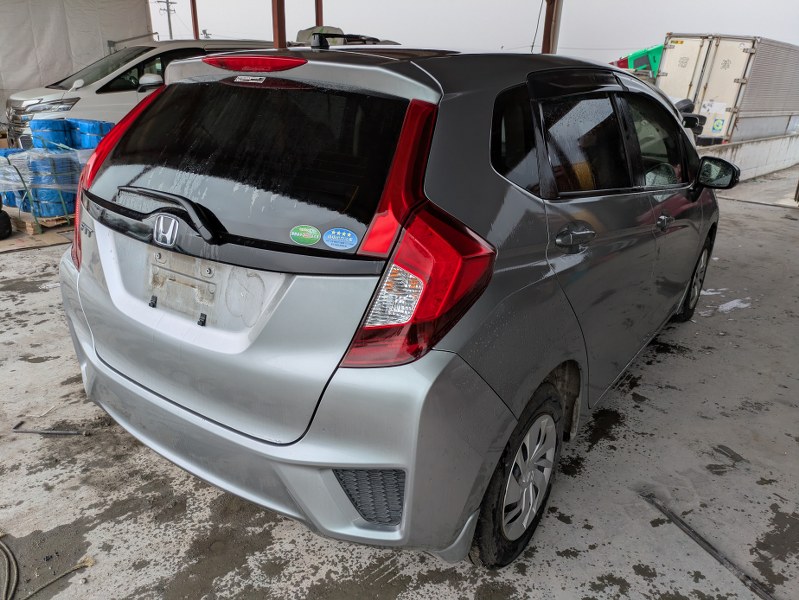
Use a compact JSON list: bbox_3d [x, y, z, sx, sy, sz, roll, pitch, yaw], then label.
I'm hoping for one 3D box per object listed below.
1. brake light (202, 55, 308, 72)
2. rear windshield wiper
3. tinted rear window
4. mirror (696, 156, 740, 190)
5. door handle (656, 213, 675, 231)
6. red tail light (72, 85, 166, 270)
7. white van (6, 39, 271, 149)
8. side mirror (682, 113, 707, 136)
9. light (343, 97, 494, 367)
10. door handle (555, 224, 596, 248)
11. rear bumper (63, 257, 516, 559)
[{"bbox_3d":[-0.391,-0.627,1.535,0.405,0.050,0.045,15,24,33],"label":"brake light"},{"bbox_3d":[-0.616,-0.231,1.502,0.440,0.110,0.075,15,24,33],"label":"rear windshield wiper"},{"bbox_3d":[-0.447,-0.399,1.547,1.120,0.440,0.090,15,-13,33],"label":"tinted rear window"},{"bbox_3d":[1.539,-0.614,2.780,0.210,0.160,0.130,15,24,33],"label":"mirror"},{"bbox_3d":[1.086,-0.315,2.341,0.050,0.050,0.190,15,24,33],"label":"door handle"},{"bbox_3d":[-0.971,-0.425,1.924,0.300,0.555,0.380,15,24,33],"label":"red tail light"},{"bbox_3d":[-3.500,-3.173,9.297,4.900,1.900,1.870,-15,26,-39],"label":"white van"},{"bbox_3d":[3.225,-1.915,6.300,0.220,0.220,0.140,15,24,33],"label":"side mirror"},{"bbox_3d":[0.056,-0.141,1.232,0.300,0.555,0.380,15,24,33],"label":"light"},{"bbox_3d":[0.460,-0.163,1.502,0.050,0.055,0.205,15,24,33],"label":"door handle"},{"bbox_3d":[-0.491,0.223,1.736,1.670,0.620,0.370,15,24,33],"label":"rear bumper"}]

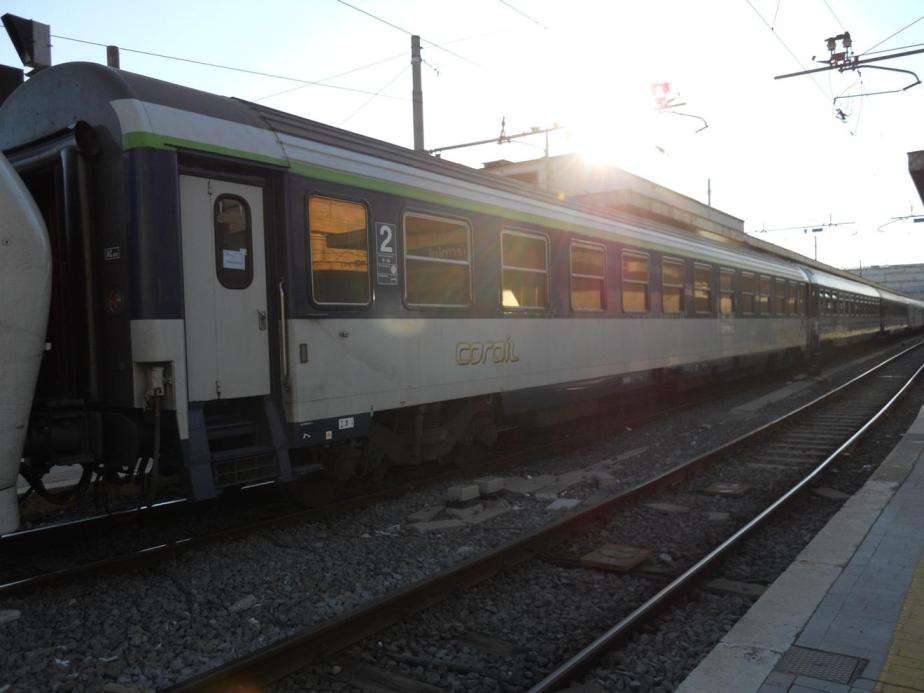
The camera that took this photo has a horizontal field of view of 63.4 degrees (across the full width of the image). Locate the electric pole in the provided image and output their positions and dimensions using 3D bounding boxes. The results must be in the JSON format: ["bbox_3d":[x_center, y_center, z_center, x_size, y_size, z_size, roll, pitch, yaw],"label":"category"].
[{"bbox_3d":[-0.977,-3.125,18.268,0.320,8.951,0.320,-1,1,35],"label":"electric pole"}]

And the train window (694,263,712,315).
[{"bbox_3d":[5.126,-1.207,15.914,0.070,0.970,1.240,-1,1,35],"label":"train window"}]

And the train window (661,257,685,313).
[{"bbox_3d":[4.050,-1.148,14.357,0.070,0.970,1.240,-1,1,35],"label":"train window"}]

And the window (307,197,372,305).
[{"bbox_3d":[-1.126,-0.868,6.870,0.070,0.970,0.780,-1,1,35],"label":"window"}]

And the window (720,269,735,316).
[{"bbox_3d":[6.202,-1.265,17.470,0.070,0.970,1.240,-1,1,35],"label":"window"}]

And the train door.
[{"bbox_3d":[-1.901,-0.445,5.984,0.060,1.730,0.769,-1,1,41],"label":"train door"}]

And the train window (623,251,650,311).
[{"bbox_3d":[2.974,-1.090,12.801,0.070,0.970,1.240,-1,1,35],"label":"train window"}]

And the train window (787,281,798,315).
[{"bbox_3d":[10.505,-1.498,23.695,0.070,0.970,1.240,-1,1,35],"label":"train window"}]

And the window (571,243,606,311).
[{"bbox_3d":[1.898,-1.032,11.245,0.070,0.970,1.240,-1,1,35],"label":"window"}]

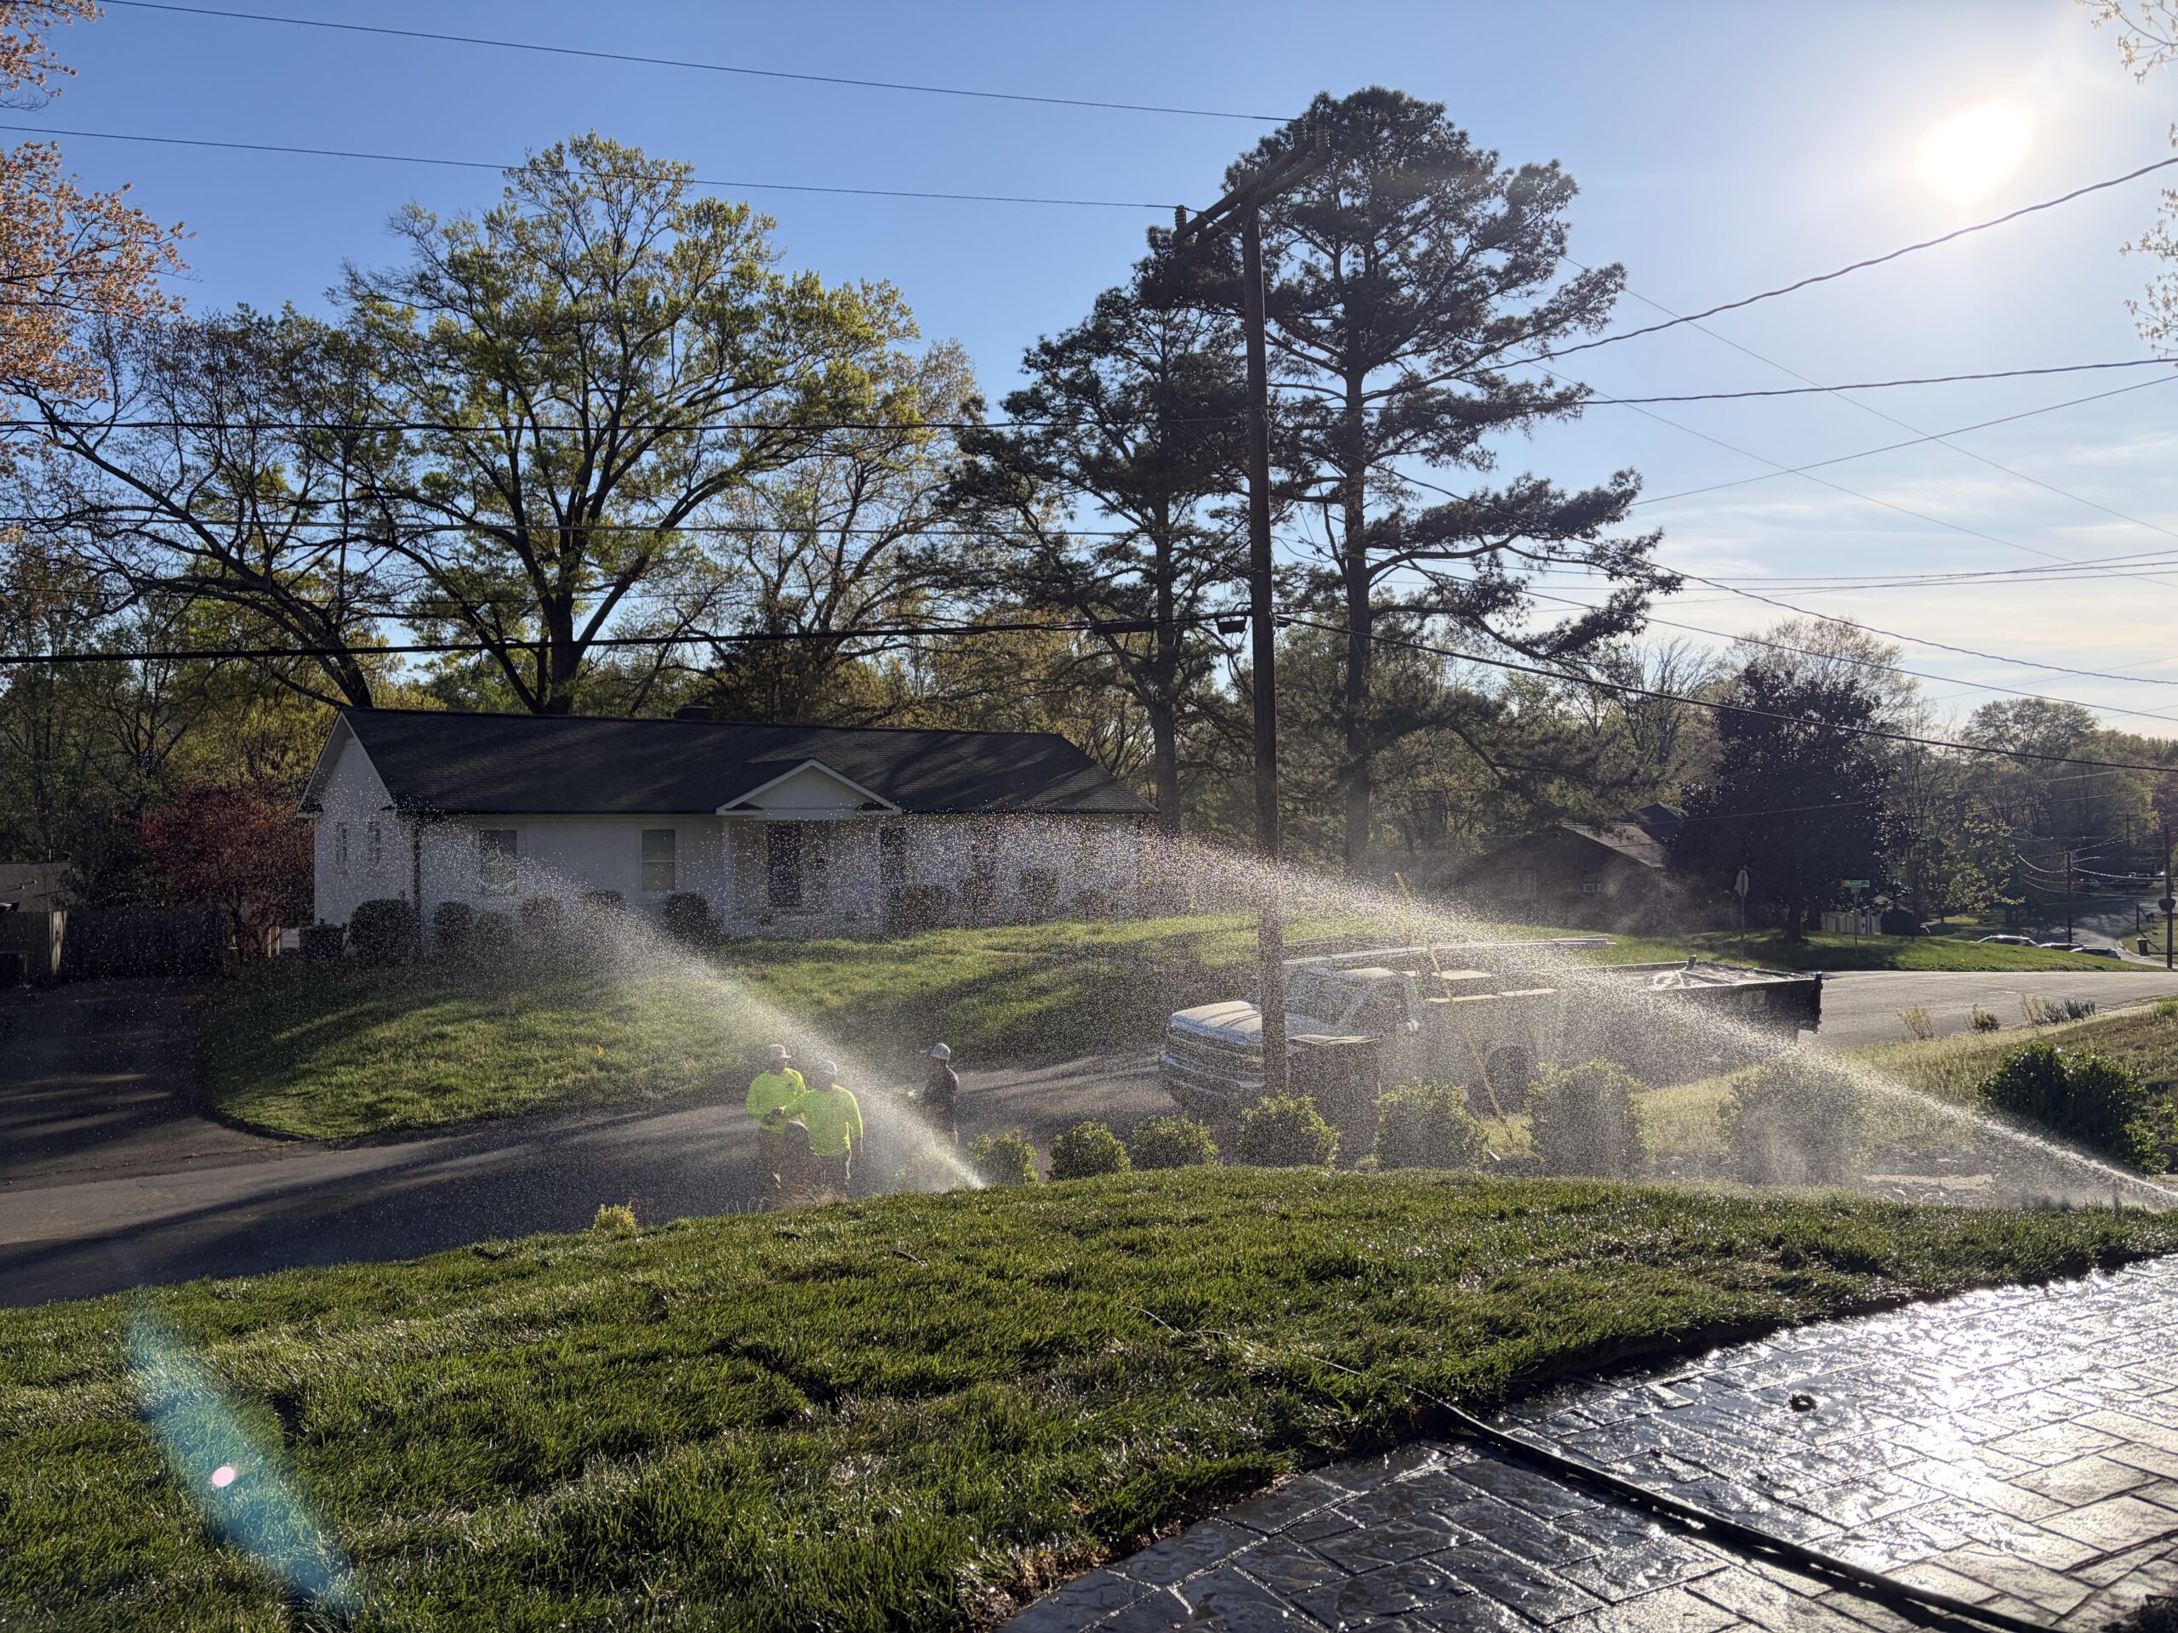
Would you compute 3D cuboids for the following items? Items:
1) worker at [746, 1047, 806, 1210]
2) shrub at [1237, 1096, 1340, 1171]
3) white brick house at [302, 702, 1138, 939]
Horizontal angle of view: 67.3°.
[{"bbox_3d":[-3.130,3.140,16.400,0.600,1.760,0.450,0,0,-23],"label":"worker"},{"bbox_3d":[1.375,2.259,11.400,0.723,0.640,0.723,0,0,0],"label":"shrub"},{"bbox_3d":[-9.338,0.285,45.245,21.071,5.618,9.879,0,-1,-37],"label":"white brick house"}]

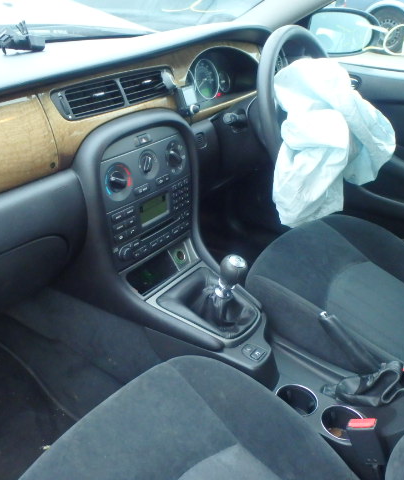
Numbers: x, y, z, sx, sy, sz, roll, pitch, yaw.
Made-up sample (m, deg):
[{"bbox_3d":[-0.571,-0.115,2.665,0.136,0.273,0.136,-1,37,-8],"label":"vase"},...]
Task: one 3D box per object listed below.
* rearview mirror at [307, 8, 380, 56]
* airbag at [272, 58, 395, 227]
[{"bbox_3d":[0.410,-0.601,1.500,0.215,0.135,0.100,-14,33,-22],"label":"rearview mirror"},{"bbox_3d":[0.279,-0.207,1.100,0.200,0.310,0.290,20,36,31],"label":"airbag"}]

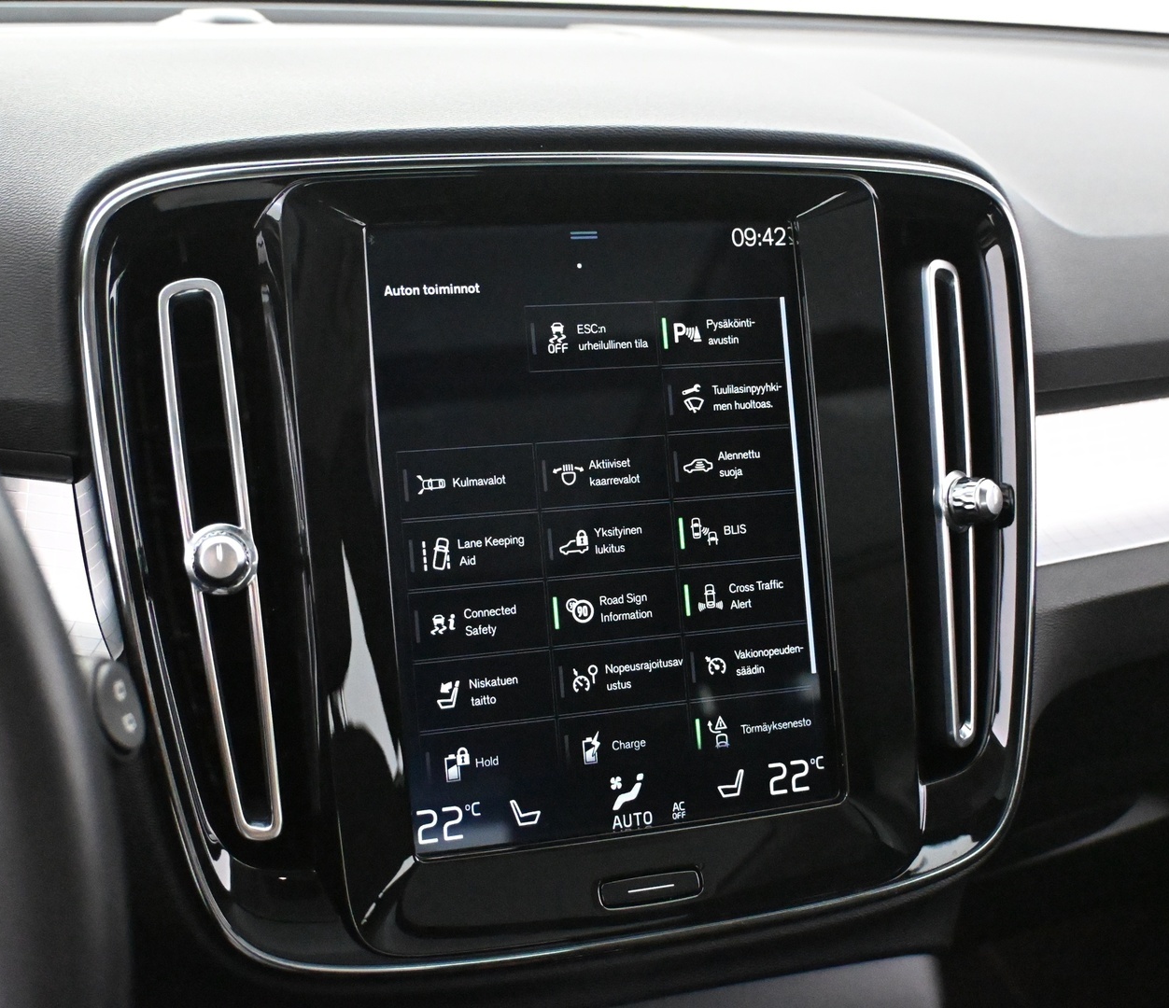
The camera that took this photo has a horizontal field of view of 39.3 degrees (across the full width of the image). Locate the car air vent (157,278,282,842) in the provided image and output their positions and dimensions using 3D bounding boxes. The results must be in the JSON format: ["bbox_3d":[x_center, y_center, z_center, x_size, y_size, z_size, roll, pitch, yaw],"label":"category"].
[{"bbox_3d":[-0.097,0.015,0.446,0.018,0.153,0.012,-7,0,-6],"label":"car air vent"}]

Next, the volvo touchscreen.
[{"bbox_3d":[0.007,0.006,0.485,0.135,0.179,0.010,-4,-1,-18],"label":"volvo touchscreen"}]

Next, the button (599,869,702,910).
[{"bbox_3d":[0.018,0.113,0.475,0.032,0.009,0.006,-4,-19,-18],"label":"button"}]

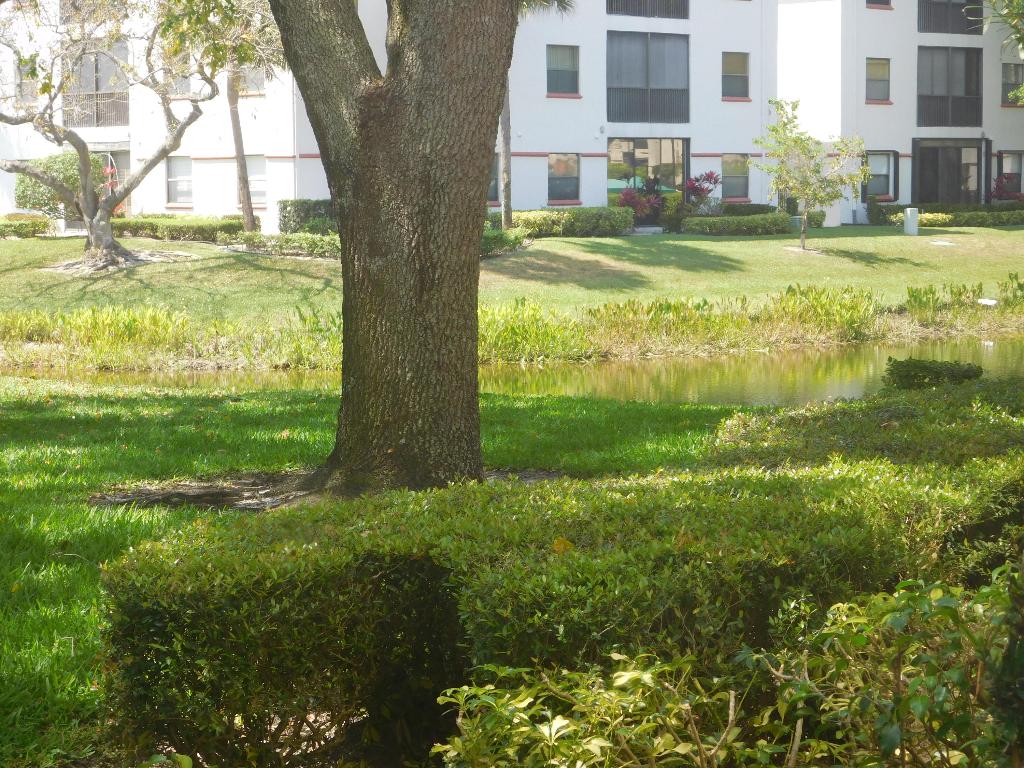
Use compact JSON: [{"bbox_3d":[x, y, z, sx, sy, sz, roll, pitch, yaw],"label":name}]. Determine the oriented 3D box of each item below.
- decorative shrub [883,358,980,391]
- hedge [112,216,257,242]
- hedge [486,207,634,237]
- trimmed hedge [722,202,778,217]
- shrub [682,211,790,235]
[{"bbox_3d":[3.646,-0.073,20.500,0.885,0.245,0.380,-5,7,-41],"label":"decorative shrub"},{"bbox_3d":[-7.955,-3.686,57.000,1.200,0.581,4.673,-5,7,-41],"label":"hedge"},{"bbox_3d":[1.199,-3.984,58.400,3.909,0.677,1.200,-5,7,-41],"label":"hedge"},{"bbox_3d":[6.371,-4.521,64.000,1.583,0.667,0.800,-5,7,-41],"label":"trimmed hedge"},{"bbox_3d":[5.894,-4.205,62.000,2.934,0.573,1.100,-5,7,-41],"label":"shrub"}]

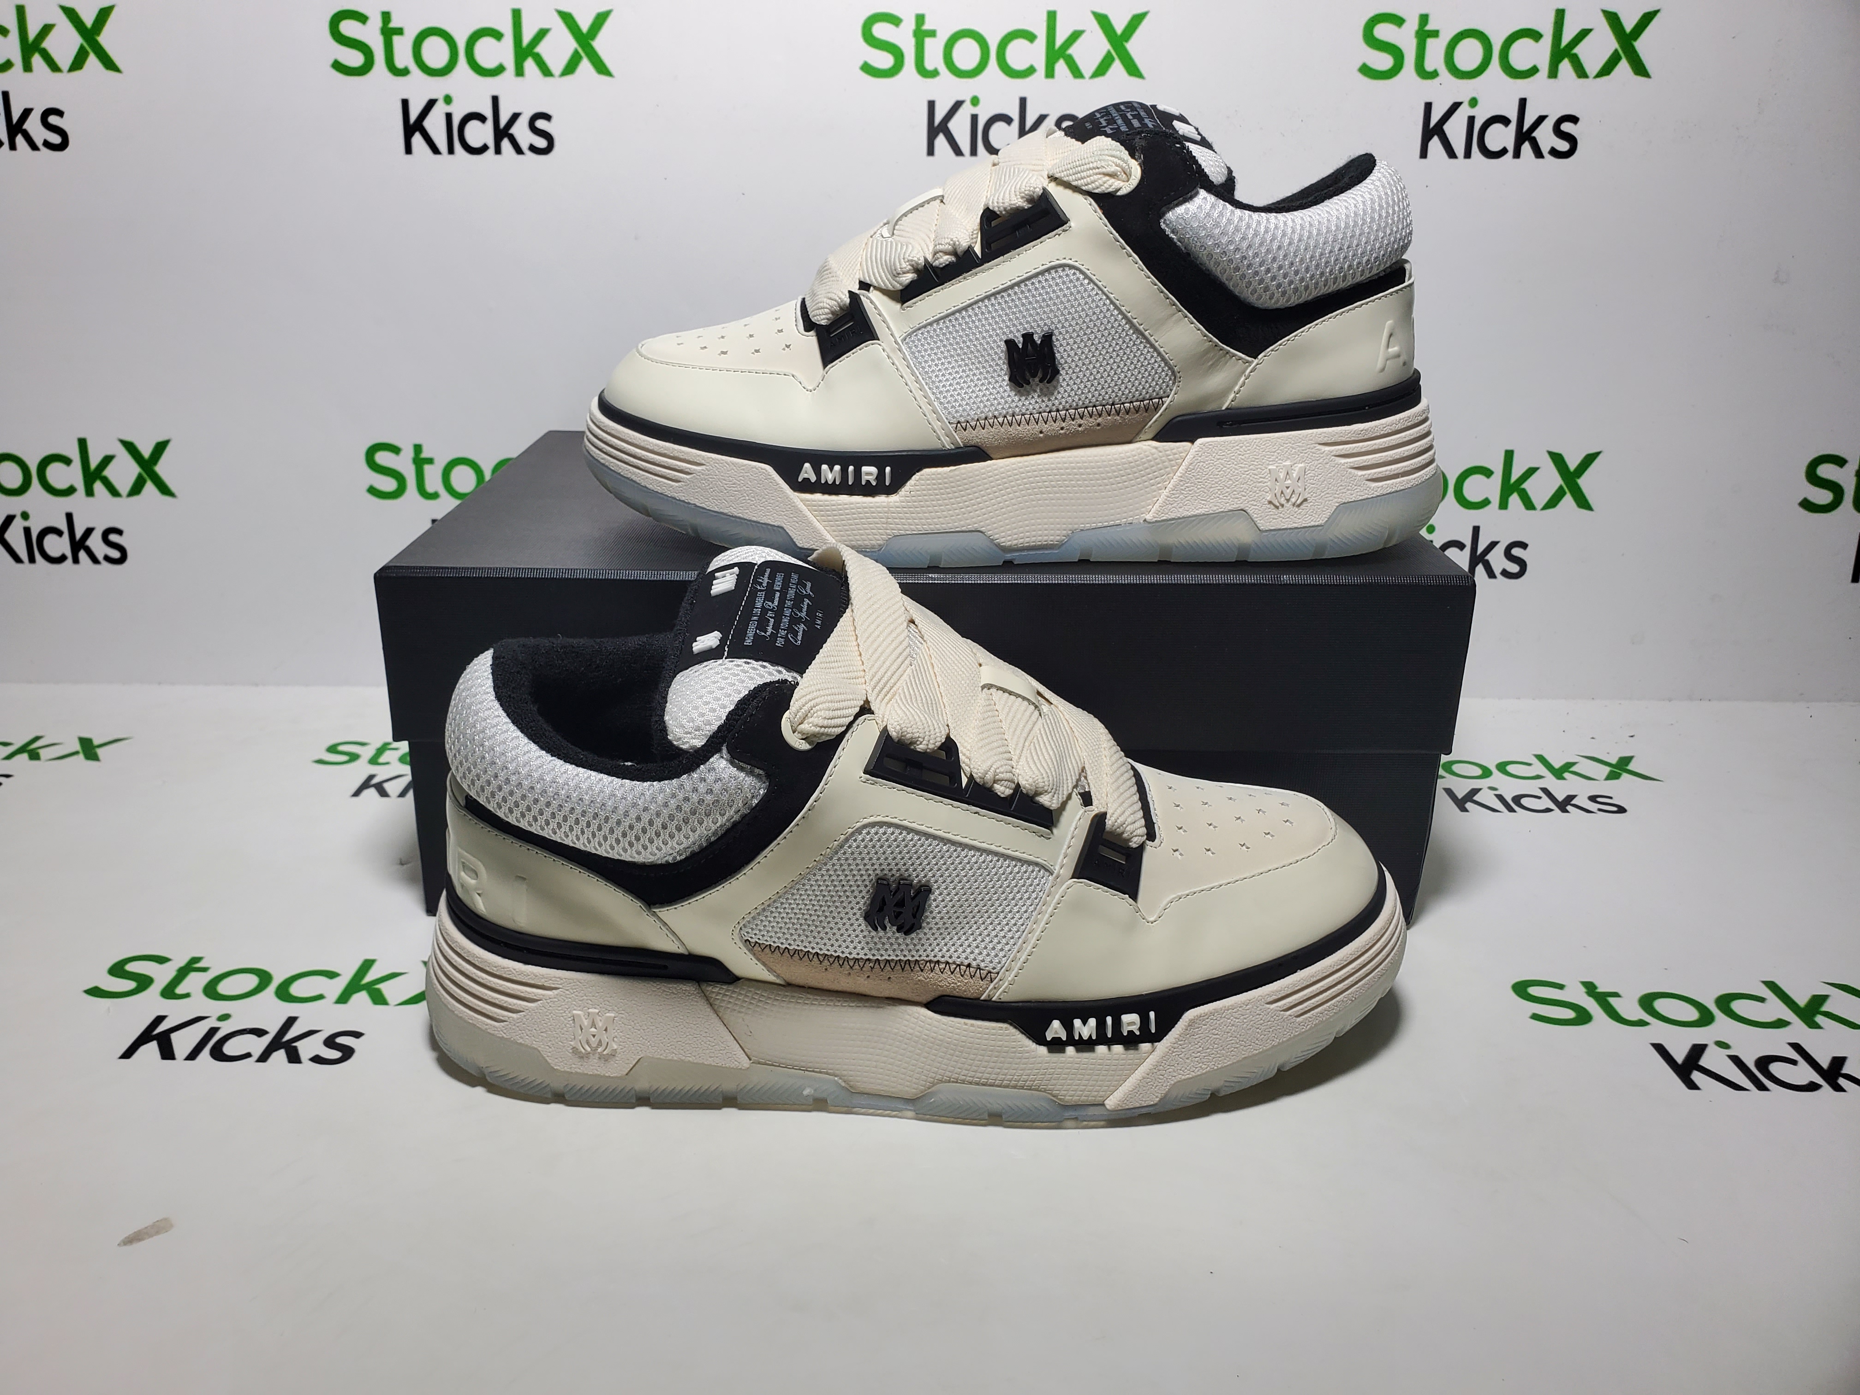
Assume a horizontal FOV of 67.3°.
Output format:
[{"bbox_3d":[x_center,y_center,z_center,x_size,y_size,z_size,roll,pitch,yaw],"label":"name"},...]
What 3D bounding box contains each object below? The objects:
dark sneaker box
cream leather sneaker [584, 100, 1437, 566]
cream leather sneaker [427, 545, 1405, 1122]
[{"bbox_3d":[-0.002,-0.022,0.587,0.360,0.132,0.233,1,22,0],"label":"dark sneaker box"},{"bbox_3d":[0.030,-0.131,0.487,0.309,0.146,0.116,0,22,-1],"label":"cream leather sneaker"},{"bbox_3d":[-0.001,0.036,0.422,0.309,0.146,0.116,0,22,-2],"label":"cream leather sneaker"}]

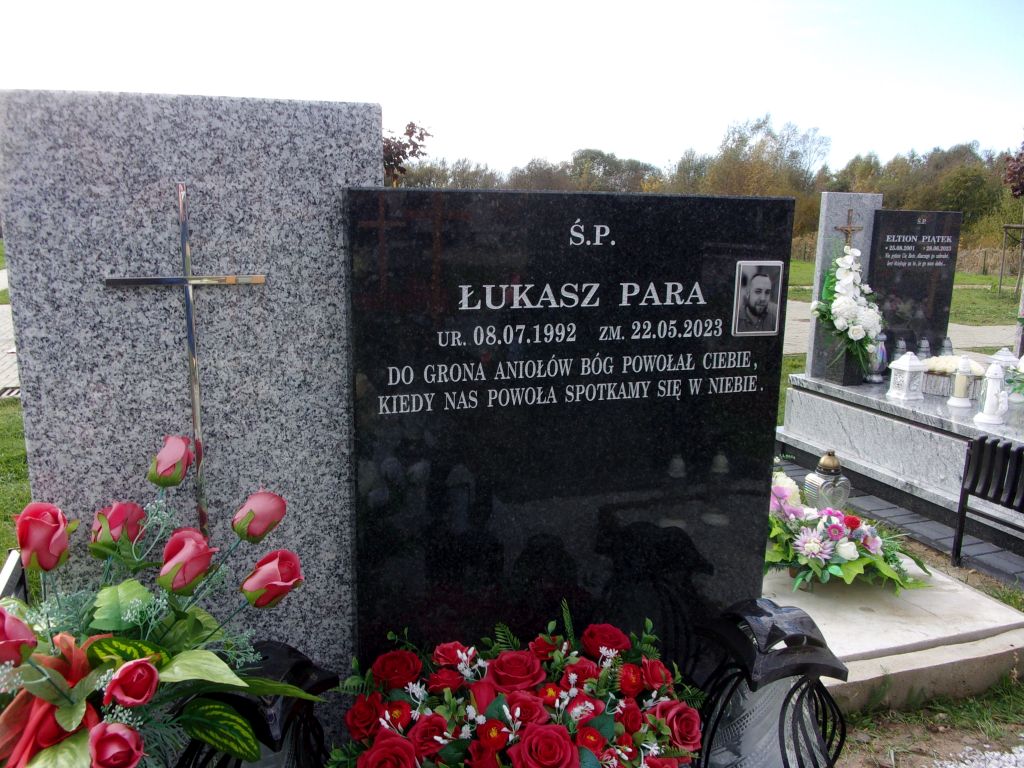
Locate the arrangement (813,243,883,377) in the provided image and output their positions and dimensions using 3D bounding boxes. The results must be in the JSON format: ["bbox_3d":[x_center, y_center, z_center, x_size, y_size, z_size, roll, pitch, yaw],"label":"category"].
[{"bbox_3d":[1.892,-0.405,4.658,0.370,0.738,0.270,-3,12,-19],"label":"arrangement"}]

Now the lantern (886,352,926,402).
[{"bbox_3d":[2.050,-0.045,4.299,0.140,0.239,0.140,-3,12,-19],"label":"lantern"}]

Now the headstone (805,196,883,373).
[{"bbox_3d":[1.945,-0.573,4.859,0.394,1.051,0.060,-3,12,-19],"label":"headstone"}]

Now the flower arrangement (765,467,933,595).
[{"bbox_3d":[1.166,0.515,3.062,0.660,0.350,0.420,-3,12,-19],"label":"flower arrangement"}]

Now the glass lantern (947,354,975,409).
[{"bbox_3d":[2.255,-0.019,4.163,0.125,0.246,0.125,-3,12,-19],"label":"glass lantern"}]

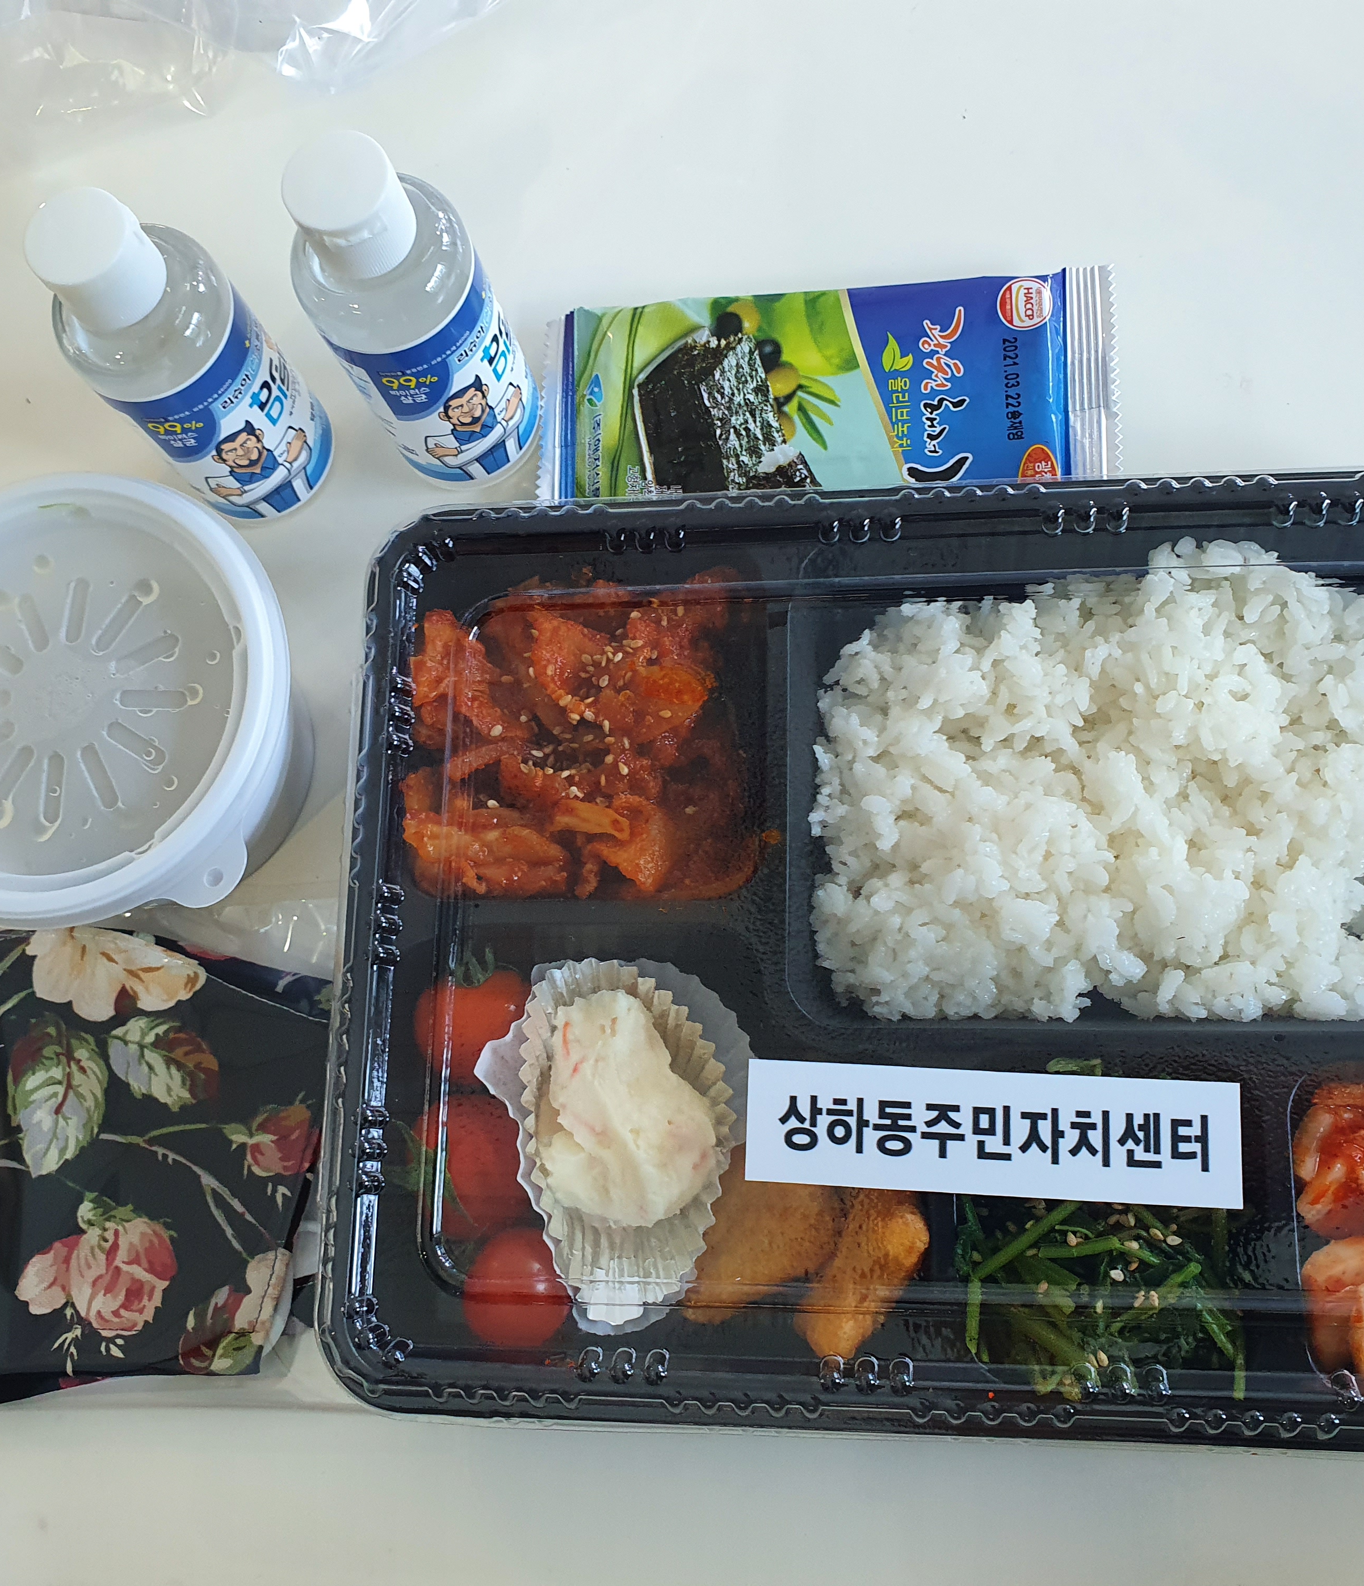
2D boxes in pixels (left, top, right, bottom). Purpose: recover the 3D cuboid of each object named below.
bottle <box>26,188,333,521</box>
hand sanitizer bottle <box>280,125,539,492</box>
[{"bbox_3d":[-0.118,-0.104,0.377,0.043,0.106,0.043,-43,77,-3],"label":"bottle"},{"bbox_3d":[-0.064,-0.113,0.372,0.043,0.106,0.043,-43,77,-3],"label":"hand sanitizer bottle"}]

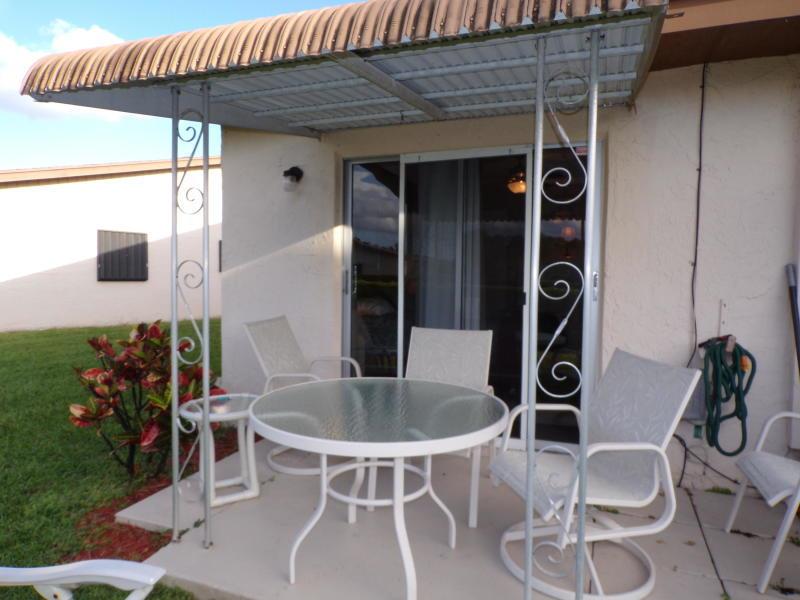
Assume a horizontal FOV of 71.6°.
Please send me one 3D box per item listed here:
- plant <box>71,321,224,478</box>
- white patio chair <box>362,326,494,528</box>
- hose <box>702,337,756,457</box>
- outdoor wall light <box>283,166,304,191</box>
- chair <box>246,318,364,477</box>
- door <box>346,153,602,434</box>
[{"bbox_3d":[-1.661,0.648,3.650,0.920,1.000,0.850,2,3,20],"label":"plant"},{"bbox_3d":[0.223,0.657,3.135,0.600,0.920,0.710,2,3,20],"label":"white patio chair"},{"bbox_3d":[1.880,0.548,3.172,0.247,0.694,0.150,2,3,20],"label":"hose"},{"bbox_3d":[-0.781,-0.888,4.070,0.115,0.180,0.180,2,3,20],"label":"outdoor wall light"},{"bbox_3d":[-0.600,0.614,3.729,0.710,0.930,0.640,1,3,9],"label":"chair"},{"bbox_3d":[0.424,-0.012,3.861,1.820,2.040,0.100,2,3,20],"label":"door"}]

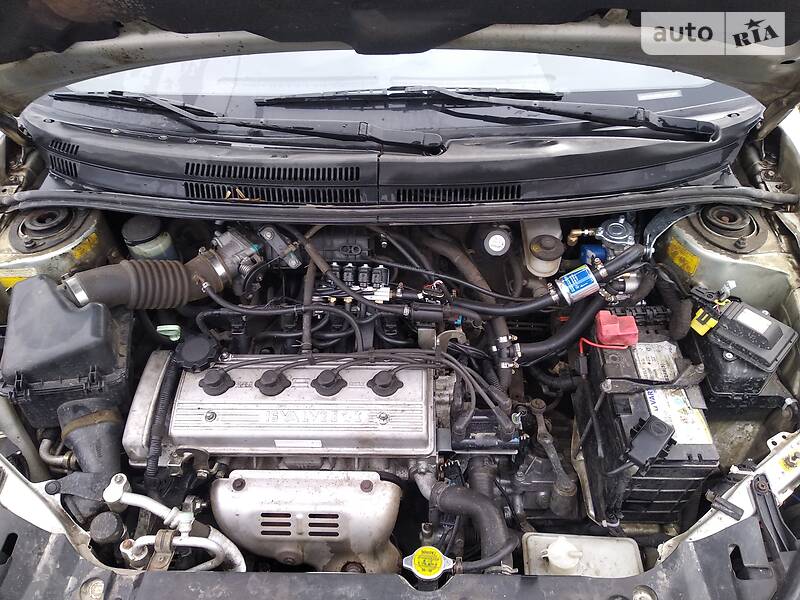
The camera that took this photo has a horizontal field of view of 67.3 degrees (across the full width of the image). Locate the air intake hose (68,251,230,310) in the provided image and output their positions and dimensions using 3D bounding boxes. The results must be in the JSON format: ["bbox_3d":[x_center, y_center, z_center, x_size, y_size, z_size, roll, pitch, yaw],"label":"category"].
[{"bbox_3d":[-0.432,-0.033,1.020,0.265,0.078,0.082,-6,44,-6],"label":"air intake hose"}]

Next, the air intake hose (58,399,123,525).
[{"bbox_3d":[-0.487,0.251,0.945,0.092,0.085,0.190,-1,75,-27],"label":"air intake hose"}]

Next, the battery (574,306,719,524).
[{"bbox_3d":[0.390,0.196,0.996,0.133,0.215,0.240,-1,49,1],"label":"battery"}]

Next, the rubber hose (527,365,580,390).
[{"bbox_3d":[0.268,0.135,1.050,0.095,0.040,0.036,-1,49,1],"label":"rubber hose"}]

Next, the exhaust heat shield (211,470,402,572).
[{"bbox_3d":[-0.147,0.367,0.980,0.300,0.190,0.115,-1,49,1],"label":"exhaust heat shield"}]

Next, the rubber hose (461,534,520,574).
[{"bbox_3d":[0.123,0.346,0.820,0.080,0.030,0.045,0,44,0],"label":"rubber hose"}]

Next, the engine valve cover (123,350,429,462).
[{"bbox_3d":[-0.183,0.172,0.962,0.462,0.080,0.162,-1,54,1],"label":"engine valve cover"}]

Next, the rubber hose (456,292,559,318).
[{"bbox_3d":[0.176,0.007,1.000,0.170,0.036,0.030,-1,49,1],"label":"rubber hose"}]

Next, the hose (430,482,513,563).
[{"bbox_3d":[0.104,0.325,0.875,0.118,0.060,0.108,0,44,0],"label":"hose"}]

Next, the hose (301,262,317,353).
[{"bbox_3d":[-0.151,0.010,1.006,0.016,0.020,0.166,-1,62,-1],"label":"hose"}]

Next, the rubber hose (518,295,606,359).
[{"bbox_3d":[0.270,0.046,1.000,0.168,0.038,0.060,-28,50,-26],"label":"rubber hose"}]

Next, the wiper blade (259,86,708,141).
[{"bbox_3d":[0.156,-0.353,1.125,0.835,0.065,0.100,2,49,3],"label":"wiper blade"}]

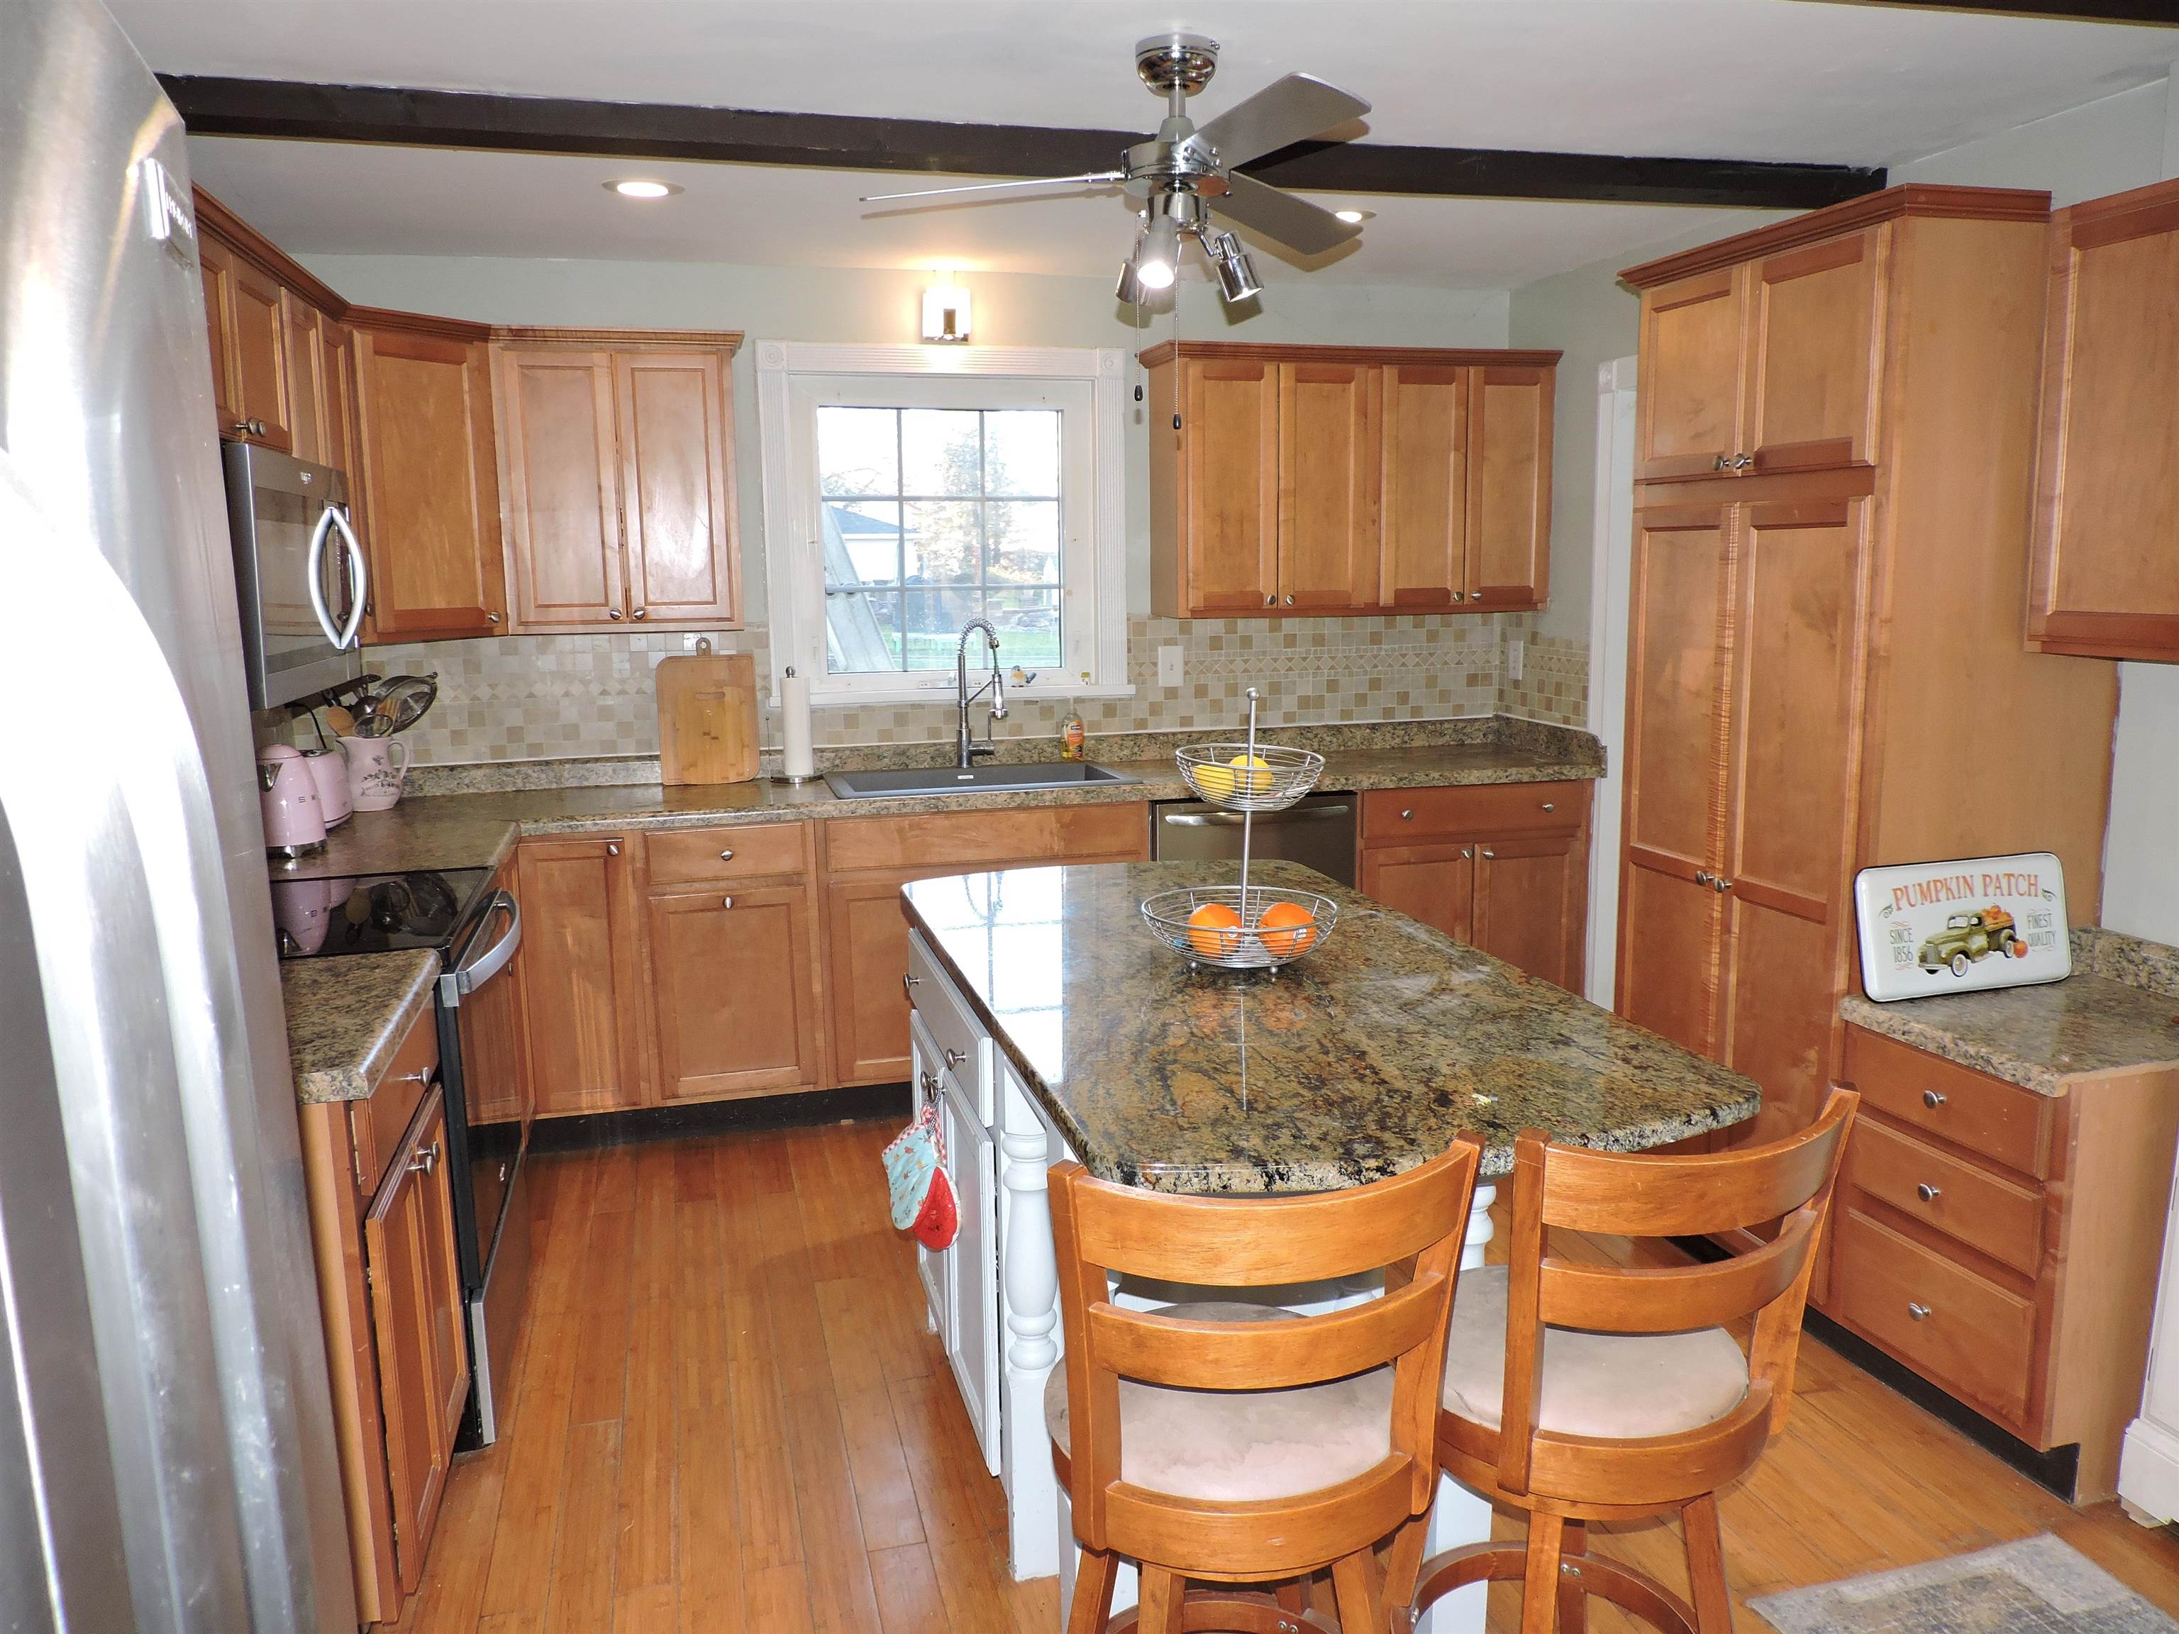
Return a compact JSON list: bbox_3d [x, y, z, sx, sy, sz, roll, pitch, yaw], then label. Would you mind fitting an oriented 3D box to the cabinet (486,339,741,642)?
[{"bbox_3d":[-1.284,-0.916,4.189,0.632,0.790,0.360,-3,11,-14],"label":"cabinet"}]

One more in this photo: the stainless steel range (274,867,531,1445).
[{"bbox_3d":[-1.476,0.634,2.995,0.700,0.922,0.757,-3,11,-14],"label":"stainless steel range"}]

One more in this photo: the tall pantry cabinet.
[{"bbox_3d":[1.587,-0.076,3.205,0.610,2.175,0.810,-3,11,-14],"label":"tall pantry cabinet"}]

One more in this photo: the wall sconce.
[{"bbox_3d":[-0.417,-1.504,4.462,0.156,0.190,0.130,-3,10,-15],"label":"wall sconce"}]

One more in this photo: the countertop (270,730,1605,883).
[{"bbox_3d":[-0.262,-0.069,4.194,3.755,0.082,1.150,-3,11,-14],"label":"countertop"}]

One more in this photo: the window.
[{"bbox_3d":[-0.424,-0.890,4.619,1.140,1.052,0.120,-3,11,-14],"label":"window"}]

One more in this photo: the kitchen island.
[{"bbox_3d":[0.216,0.681,2.495,0.825,0.914,1.745,-3,10,-15],"label":"kitchen island"}]

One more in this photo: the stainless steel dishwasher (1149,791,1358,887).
[{"bbox_3d":[0.417,0.306,4.683,0.617,0.825,0.625,-3,11,-14],"label":"stainless steel dishwasher"}]

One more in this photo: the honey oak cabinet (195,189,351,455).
[{"bbox_3d":[-1.670,-0.861,2.675,0.350,0.395,0.830,-3,10,-15],"label":"honey oak cabinet"}]

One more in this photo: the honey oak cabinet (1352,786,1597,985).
[{"bbox_3d":[1.102,0.256,4.897,0.785,0.816,0.630,-3,10,-15],"label":"honey oak cabinet"}]

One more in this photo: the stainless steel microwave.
[{"bbox_3d":[-1.618,-0.429,2.719,0.425,0.427,0.752,-3,10,-15],"label":"stainless steel microwave"}]

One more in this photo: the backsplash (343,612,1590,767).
[{"bbox_3d":[-0.353,-0.379,4.445,3.735,0.376,0.520,-3,11,-14],"label":"backsplash"}]

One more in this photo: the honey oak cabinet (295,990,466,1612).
[{"bbox_3d":[-1.352,0.749,2.318,0.635,0.834,0.615,-3,11,-14],"label":"honey oak cabinet"}]

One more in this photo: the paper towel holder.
[{"bbox_3d":[-0.880,-0.281,4.503,0.150,0.348,0.150,-3,10,-15],"label":"paper towel holder"}]

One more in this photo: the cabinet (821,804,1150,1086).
[{"bbox_3d":[-0.344,0.338,4.521,0.920,0.816,0.630,-3,10,-15],"label":"cabinet"}]

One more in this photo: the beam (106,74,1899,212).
[{"bbox_3d":[0.006,-1.315,3.014,3.635,0.069,0.151,-3,11,-14],"label":"beam"}]

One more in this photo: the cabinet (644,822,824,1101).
[{"bbox_3d":[-1.020,0.376,4.346,0.477,0.816,0.630,-3,10,-15],"label":"cabinet"}]

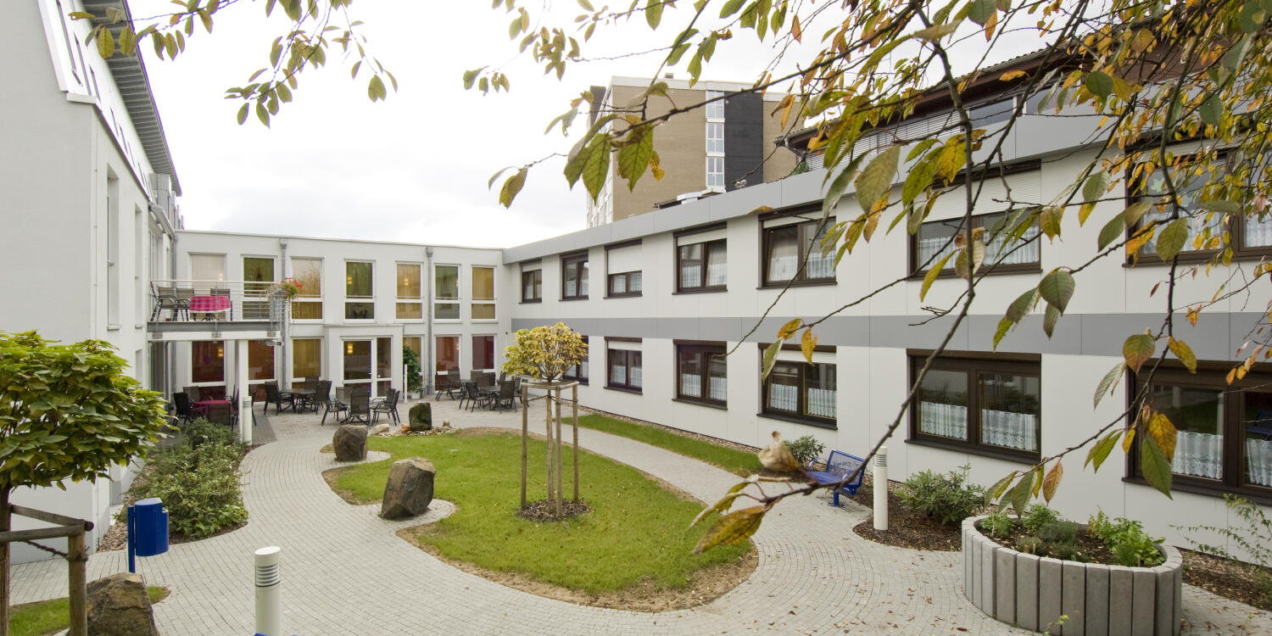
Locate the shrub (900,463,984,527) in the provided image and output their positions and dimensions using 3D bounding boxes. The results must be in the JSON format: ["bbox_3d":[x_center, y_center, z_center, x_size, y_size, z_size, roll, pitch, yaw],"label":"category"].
[{"bbox_3d":[4.660,2.584,9.684,1.100,0.750,1.250,0,0,-33],"label":"shrub"}]

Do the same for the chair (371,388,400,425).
[{"bbox_3d":[-7.070,2.510,17.985,0.680,1.000,0.570,0,0,-7],"label":"chair"}]

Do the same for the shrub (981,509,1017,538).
[{"bbox_3d":[4.087,2.307,7.127,0.330,0.270,0.320,0,0,30],"label":"shrub"}]

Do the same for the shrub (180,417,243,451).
[{"bbox_3d":[-9.800,2.625,14.734,1.380,0.730,1.200,0,0,-33],"label":"shrub"}]

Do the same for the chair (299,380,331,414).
[{"bbox_3d":[-10.669,2.668,21.333,0.680,1.020,0.580,0,0,35],"label":"chair"}]

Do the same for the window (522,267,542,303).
[{"bbox_3d":[-4.220,-1.352,25.809,0.150,1.550,2.050,0,0,-33],"label":"window"}]

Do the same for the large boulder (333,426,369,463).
[{"bbox_3d":[-6.100,2.638,13.534,0.740,0.690,0.640,0,0,-25],"label":"large boulder"}]

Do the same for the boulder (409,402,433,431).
[{"bbox_3d":[-6.067,2.783,17.945,0.600,0.740,0.450,0,0,-19],"label":"boulder"}]

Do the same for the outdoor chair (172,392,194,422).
[{"bbox_3d":[-12.400,2.517,17.585,0.570,0.980,0.660,0,0,27],"label":"outdoor chair"}]

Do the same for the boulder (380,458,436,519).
[{"bbox_3d":[-3.692,2.736,10.304,0.560,0.790,0.700,0,0,22],"label":"boulder"}]

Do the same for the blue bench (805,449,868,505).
[{"bbox_3d":[3.291,2.687,10.447,0.540,0.790,0.950,0,0,-16],"label":"blue bench"}]

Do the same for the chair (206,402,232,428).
[{"bbox_3d":[-11.170,2.664,17.065,0.570,1.020,0.660,0,0,-36],"label":"chair"}]

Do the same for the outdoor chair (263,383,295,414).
[{"bbox_3d":[-11.954,2.674,21.371,0.580,1.020,0.680,0,0,30],"label":"outdoor chair"}]

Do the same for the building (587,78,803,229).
[{"bbox_3d":[4.420,-8.113,63.451,16.600,22.800,21.000,0,0,-10],"label":"building"}]

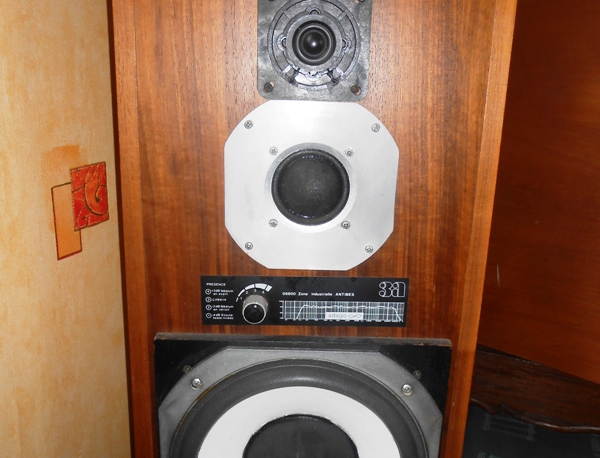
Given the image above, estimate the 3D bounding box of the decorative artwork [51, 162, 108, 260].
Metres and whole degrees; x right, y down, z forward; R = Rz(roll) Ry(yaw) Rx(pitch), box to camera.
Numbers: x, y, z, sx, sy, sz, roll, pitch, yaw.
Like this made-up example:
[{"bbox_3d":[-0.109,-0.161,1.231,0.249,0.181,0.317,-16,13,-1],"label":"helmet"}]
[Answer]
[{"bbox_3d":[-0.260,-0.023,0.723,0.010,0.102,0.091,8,17,21],"label":"decorative artwork"}]

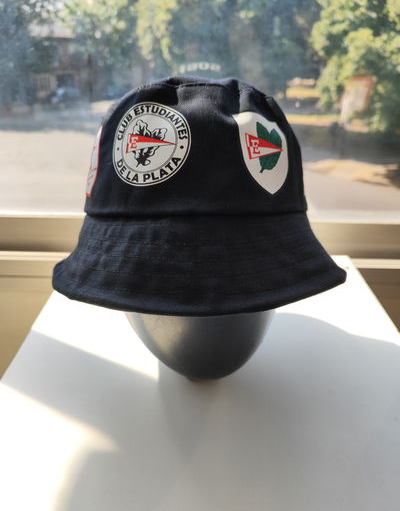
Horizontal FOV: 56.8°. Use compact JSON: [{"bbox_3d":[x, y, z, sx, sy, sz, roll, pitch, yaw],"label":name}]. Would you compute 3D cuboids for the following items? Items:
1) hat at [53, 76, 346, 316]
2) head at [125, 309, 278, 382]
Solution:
[{"bbox_3d":[-0.001,-0.060,0.323,0.245,0.150,0.262,0,14,0],"label":"hat"},{"bbox_3d":[0.000,-0.003,0.350,0.160,0.255,0.195,0,30,0],"label":"head"}]

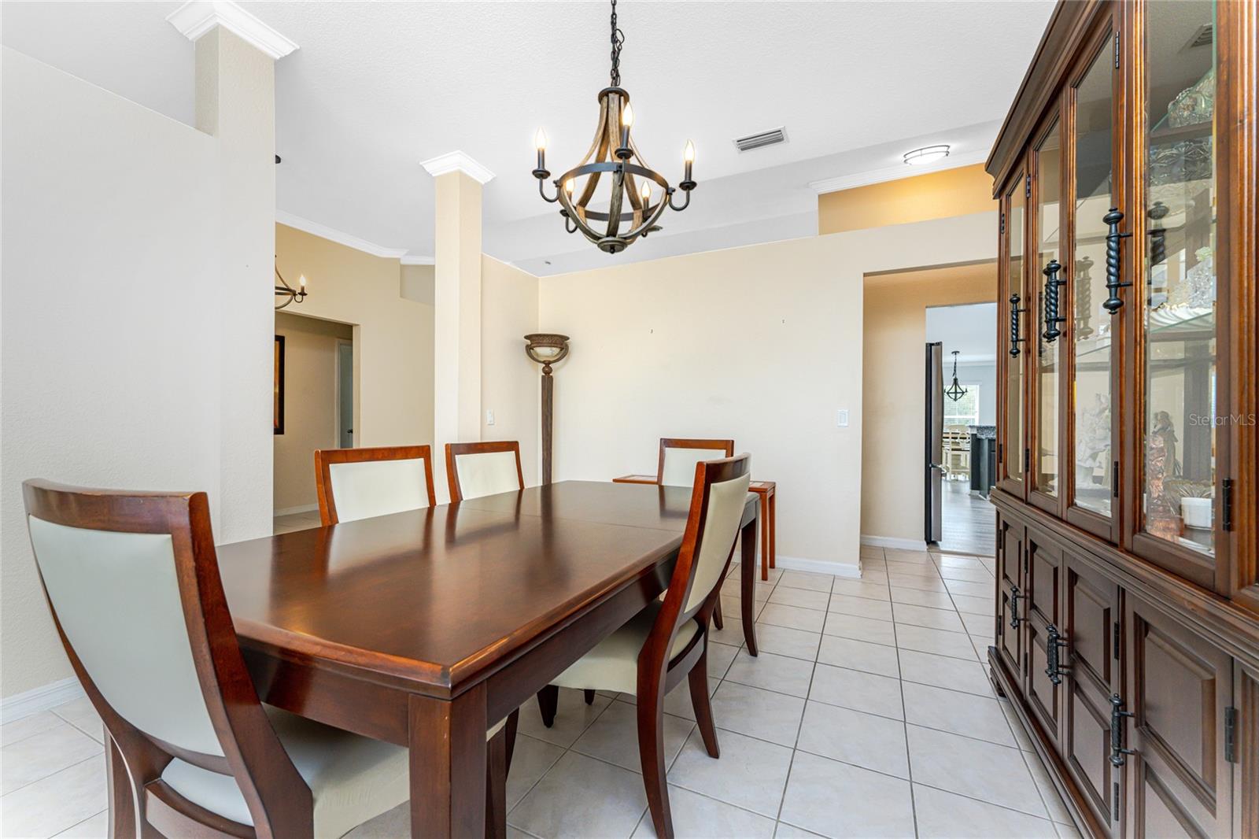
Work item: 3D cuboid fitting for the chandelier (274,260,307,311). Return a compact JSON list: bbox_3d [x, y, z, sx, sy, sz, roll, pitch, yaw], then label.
[{"bbox_3d":[-2.627,-1.008,3.610,0.421,0.471,0.421,0,0,26],"label":"chandelier"}]

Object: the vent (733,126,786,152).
[{"bbox_3d":[0.914,-1.931,3.404,0.353,0.020,0.204,0,0,26],"label":"vent"}]

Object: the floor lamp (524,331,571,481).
[{"bbox_3d":[-0.714,0.186,4.230,0.391,1.825,0.391,0,0,0],"label":"floor lamp"}]

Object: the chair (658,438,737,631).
[{"bbox_3d":[0.235,0.605,2.439,0.481,0.986,0.632,0,0,26],"label":"chair"}]

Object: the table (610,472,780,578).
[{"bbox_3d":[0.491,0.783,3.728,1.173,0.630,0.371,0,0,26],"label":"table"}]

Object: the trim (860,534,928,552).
[{"bbox_3d":[2.263,1.054,4.182,0.522,0.089,0.016,0,0,26],"label":"trim"}]

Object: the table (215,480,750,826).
[{"bbox_3d":[-0.317,0.719,1.705,1.113,0.759,1.906,0,0,27],"label":"table"}]

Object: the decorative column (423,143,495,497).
[{"bbox_3d":[-1.318,-0.419,3.792,0.386,3.034,0.376,0,0,26],"label":"decorative column"}]

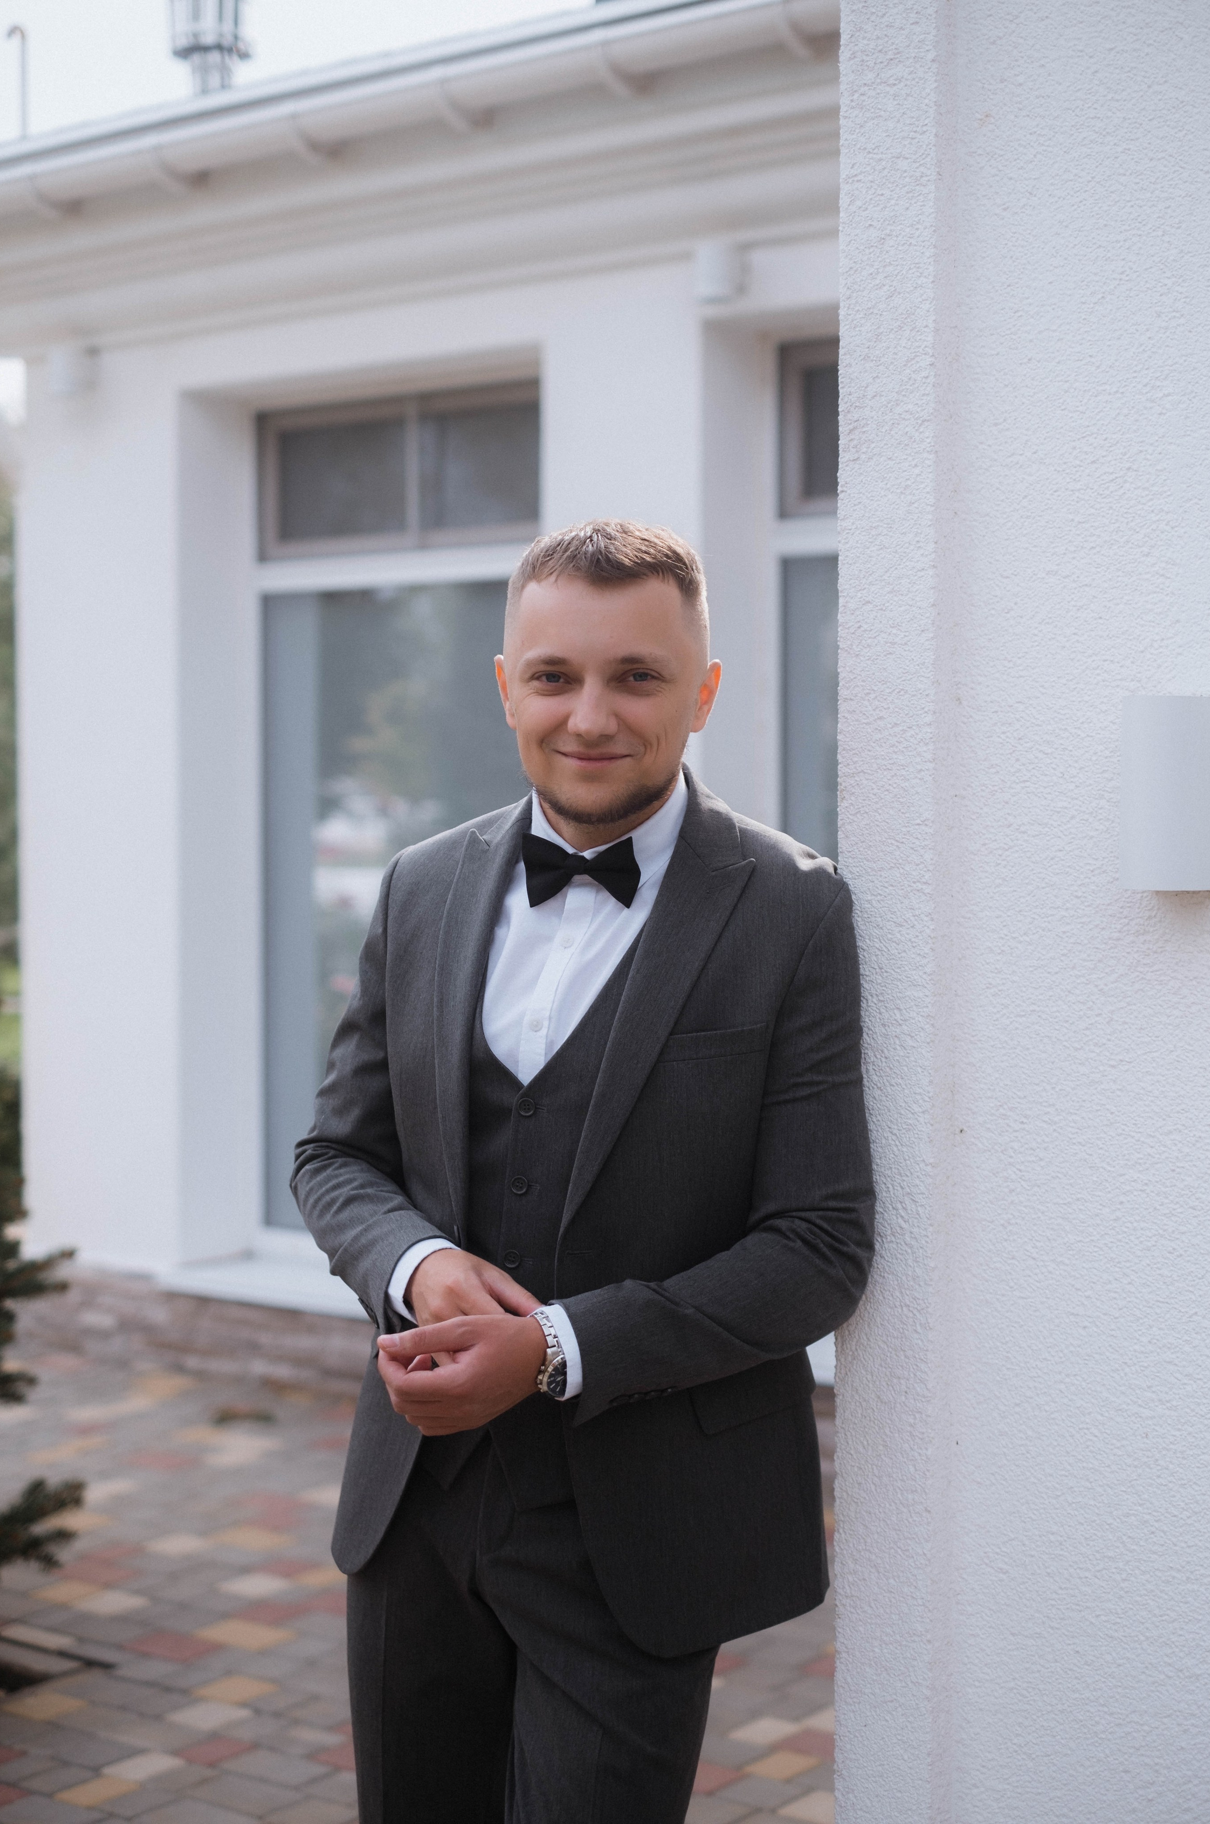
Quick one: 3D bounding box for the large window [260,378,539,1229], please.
[{"bbox_3d":[-0.475,-0.239,7.328,1.265,2.361,0.100,1,2,37],"label":"large window"}]

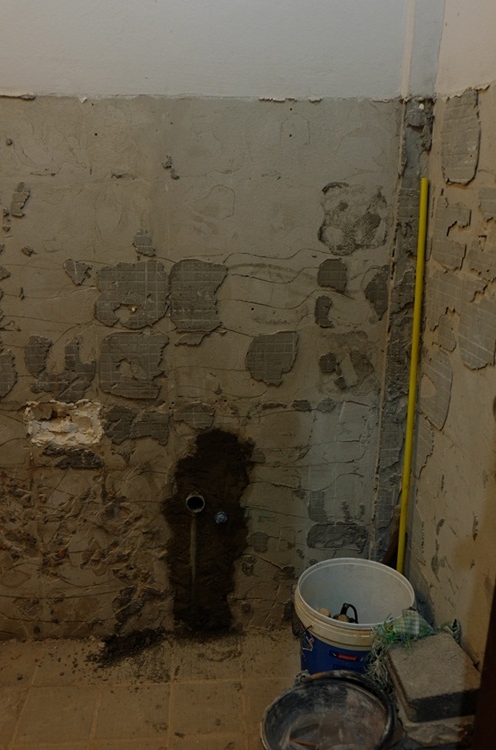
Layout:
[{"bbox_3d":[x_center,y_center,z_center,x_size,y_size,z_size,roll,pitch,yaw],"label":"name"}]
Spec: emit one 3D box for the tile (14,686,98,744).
[{"bbox_3d":[-0.509,0.921,1.805,0.198,0.010,0.198,-1,17,-3],"label":"tile"}]

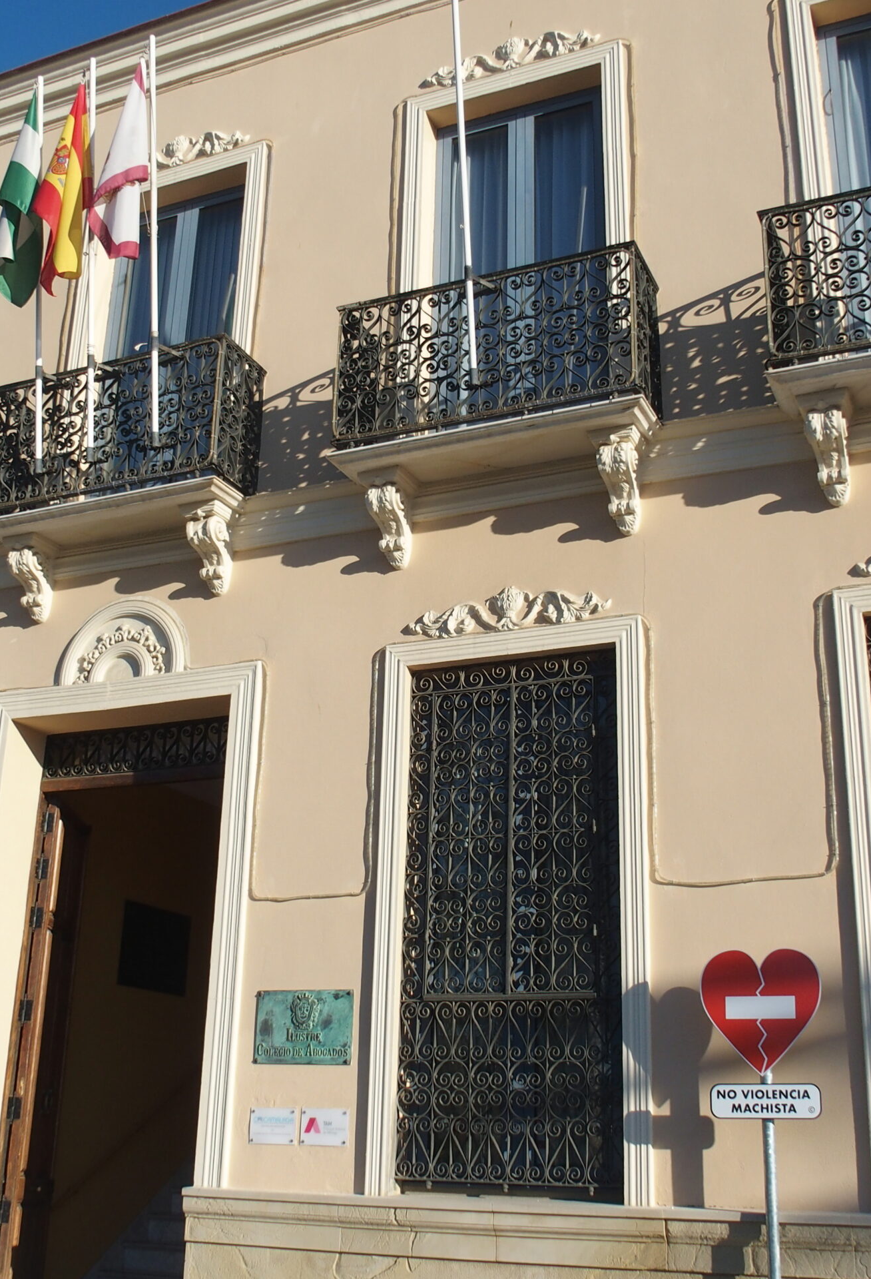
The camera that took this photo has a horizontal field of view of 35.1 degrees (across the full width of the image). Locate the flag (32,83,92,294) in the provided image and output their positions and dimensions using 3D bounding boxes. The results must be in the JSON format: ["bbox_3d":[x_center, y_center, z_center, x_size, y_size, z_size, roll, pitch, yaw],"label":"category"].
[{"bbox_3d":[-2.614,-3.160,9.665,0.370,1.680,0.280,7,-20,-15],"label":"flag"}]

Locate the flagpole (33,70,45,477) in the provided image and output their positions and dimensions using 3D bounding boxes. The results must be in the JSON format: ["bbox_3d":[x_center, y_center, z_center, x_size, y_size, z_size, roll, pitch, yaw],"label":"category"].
[{"bbox_3d":[-2.757,-2.591,9.619,0.050,2.926,0.050,-7,-11,23],"label":"flagpole"}]

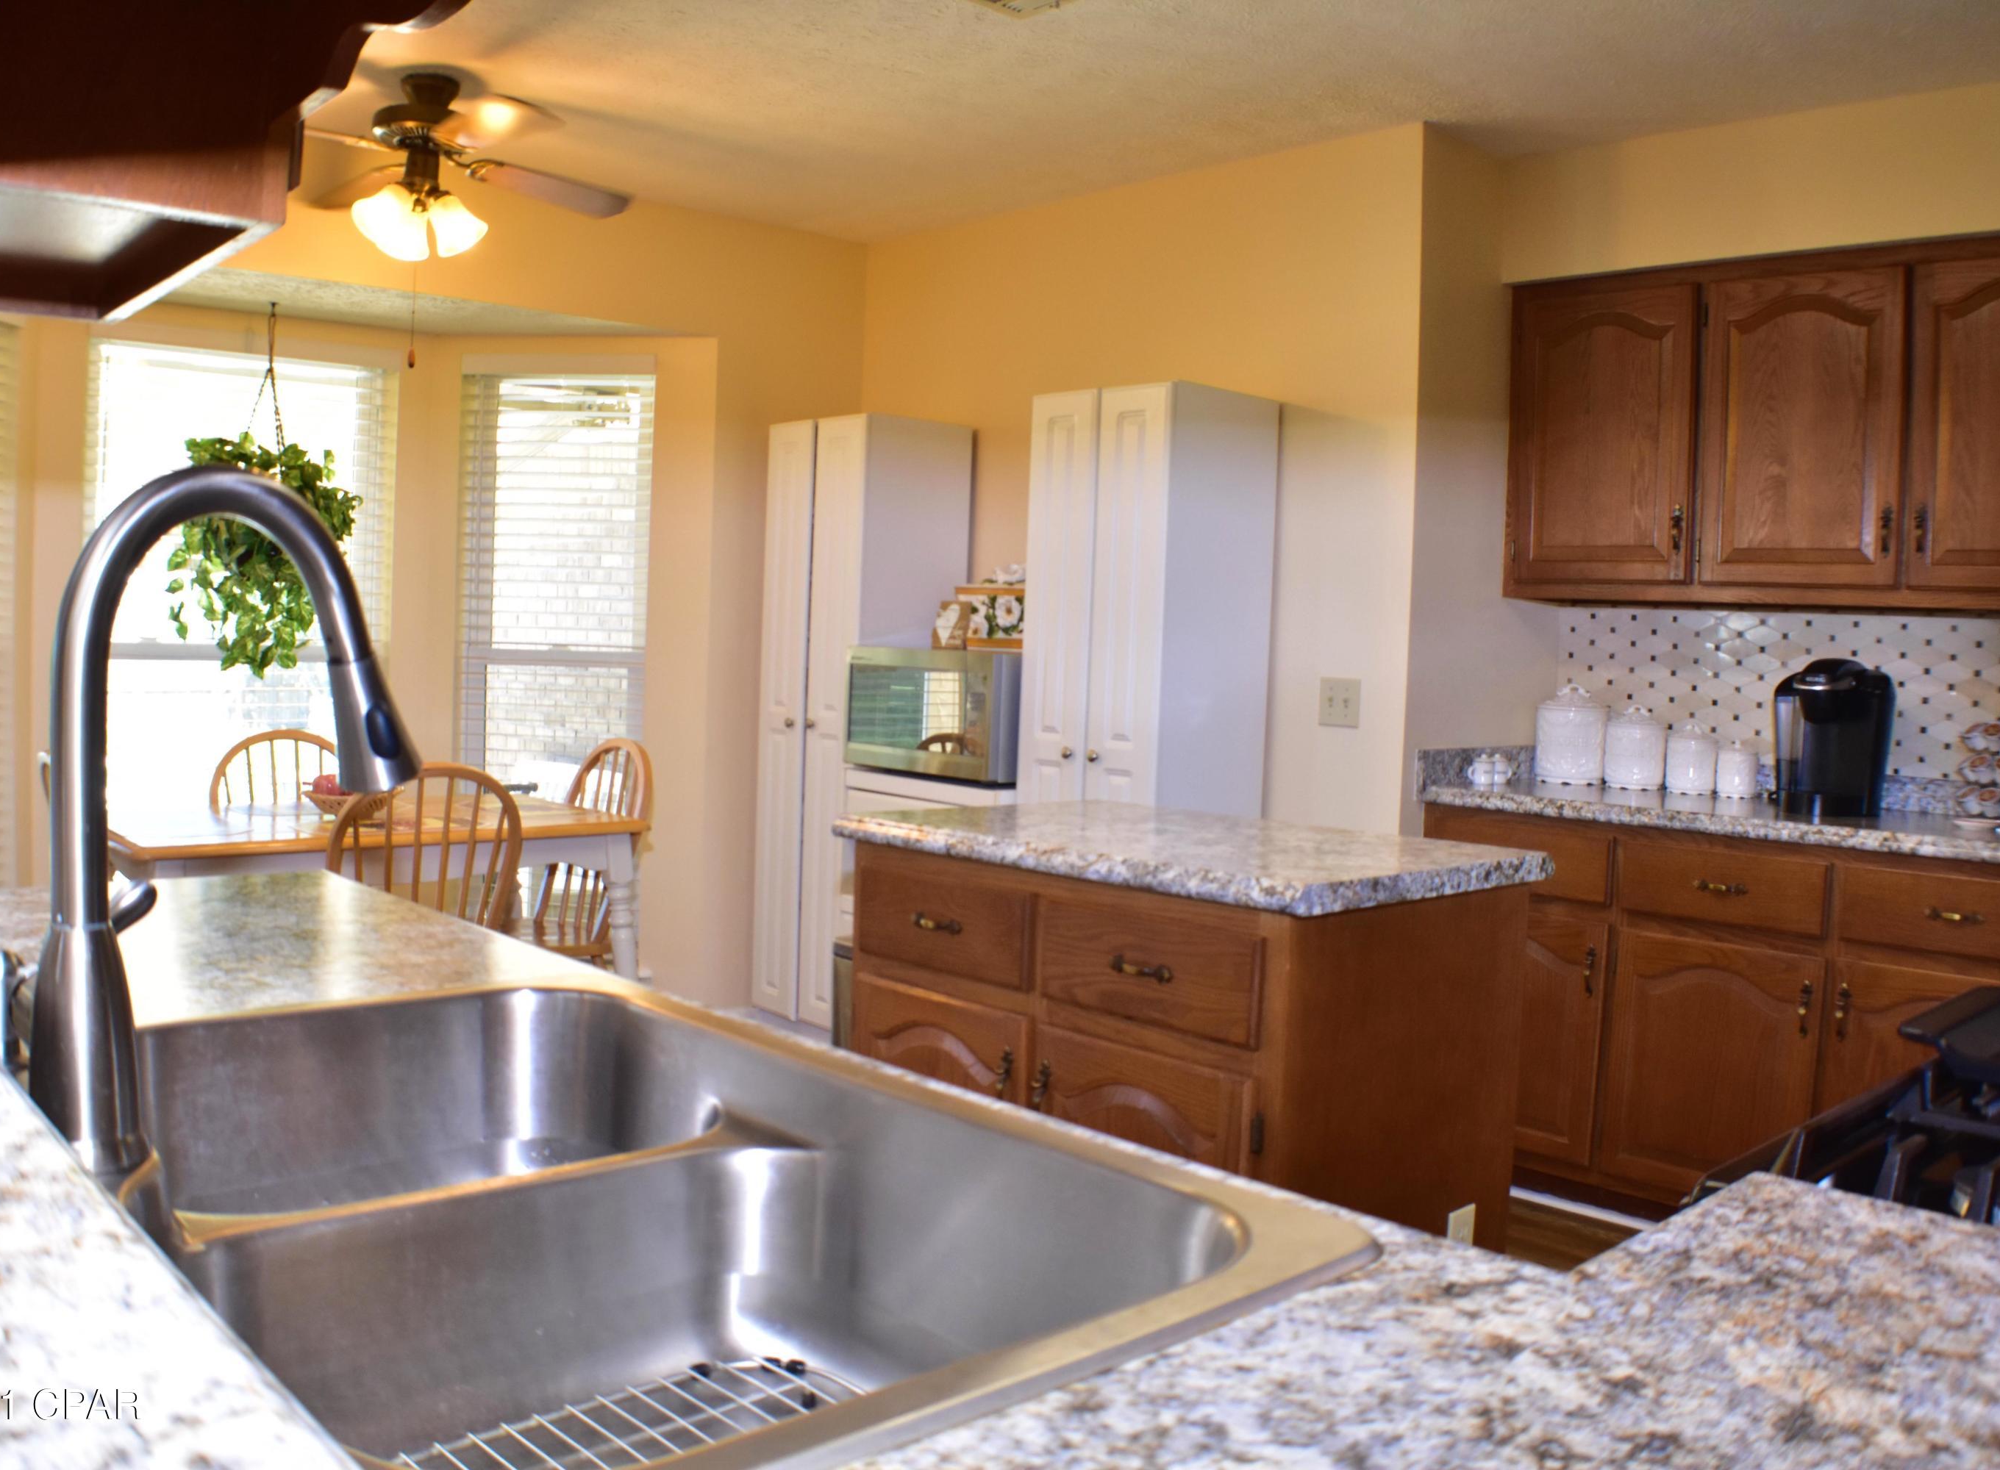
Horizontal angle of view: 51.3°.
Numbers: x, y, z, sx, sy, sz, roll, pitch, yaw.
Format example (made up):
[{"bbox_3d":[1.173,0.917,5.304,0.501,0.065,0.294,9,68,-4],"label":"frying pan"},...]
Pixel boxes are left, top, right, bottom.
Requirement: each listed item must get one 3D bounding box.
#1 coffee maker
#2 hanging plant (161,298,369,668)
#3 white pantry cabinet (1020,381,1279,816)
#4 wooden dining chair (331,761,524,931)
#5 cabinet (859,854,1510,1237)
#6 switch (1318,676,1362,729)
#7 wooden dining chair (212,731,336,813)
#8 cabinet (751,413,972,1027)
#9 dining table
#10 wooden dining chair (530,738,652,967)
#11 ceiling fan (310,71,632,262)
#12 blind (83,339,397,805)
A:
[{"bbox_3d":[1.687,0.001,4.215,0.215,0.320,0.270,4,4,41],"label":"coffee maker"},{"bbox_3d":[-2.107,-0.698,5.964,0.540,1.060,0.530,1,3,-39],"label":"hanging plant"},{"bbox_3d":[0.331,0.066,5.276,0.390,1.820,0.555,1,3,-39],"label":"white pantry cabinet"},{"bbox_3d":[-1.275,0.483,4.264,0.430,0.910,0.500,1,3,-39],"label":"wooden dining chair"},{"bbox_3d":[0.255,0.626,3.248,0.534,0.870,0.932,-1,4,-41],"label":"cabinet"},{"bbox_3d":[0.814,-0.076,4.986,0.012,0.117,0.116,1,3,-39],"label":"switch"},{"bbox_3d":[-1.608,0.438,4.918,0.430,0.910,0.500,1,3,-39],"label":"wooden dining chair"},{"bbox_3d":[-0.418,-0.009,6.250,0.391,1.823,0.493,-1,4,-41],"label":"cabinet"},{"bbox_3d":[-1.427,0.544,4.532,1.190,0.750,0.720,1,3,-44],"label":"dining table"},{"bbox_3d":[-1.151,0.457,5.004,0.500,0.910,0.430,1,3,-39],"label":"wooden dining chair"},{"bbox_3d":[-1.311,-1.295,4.780,1.140,0.420,1.140,0,4,-36],"label":"ceiling fan"},{"bbox_3d":[-2.223,-0.380,6.130,0.900,1.500,0.065,0,3,-33],"label":"blind"}]

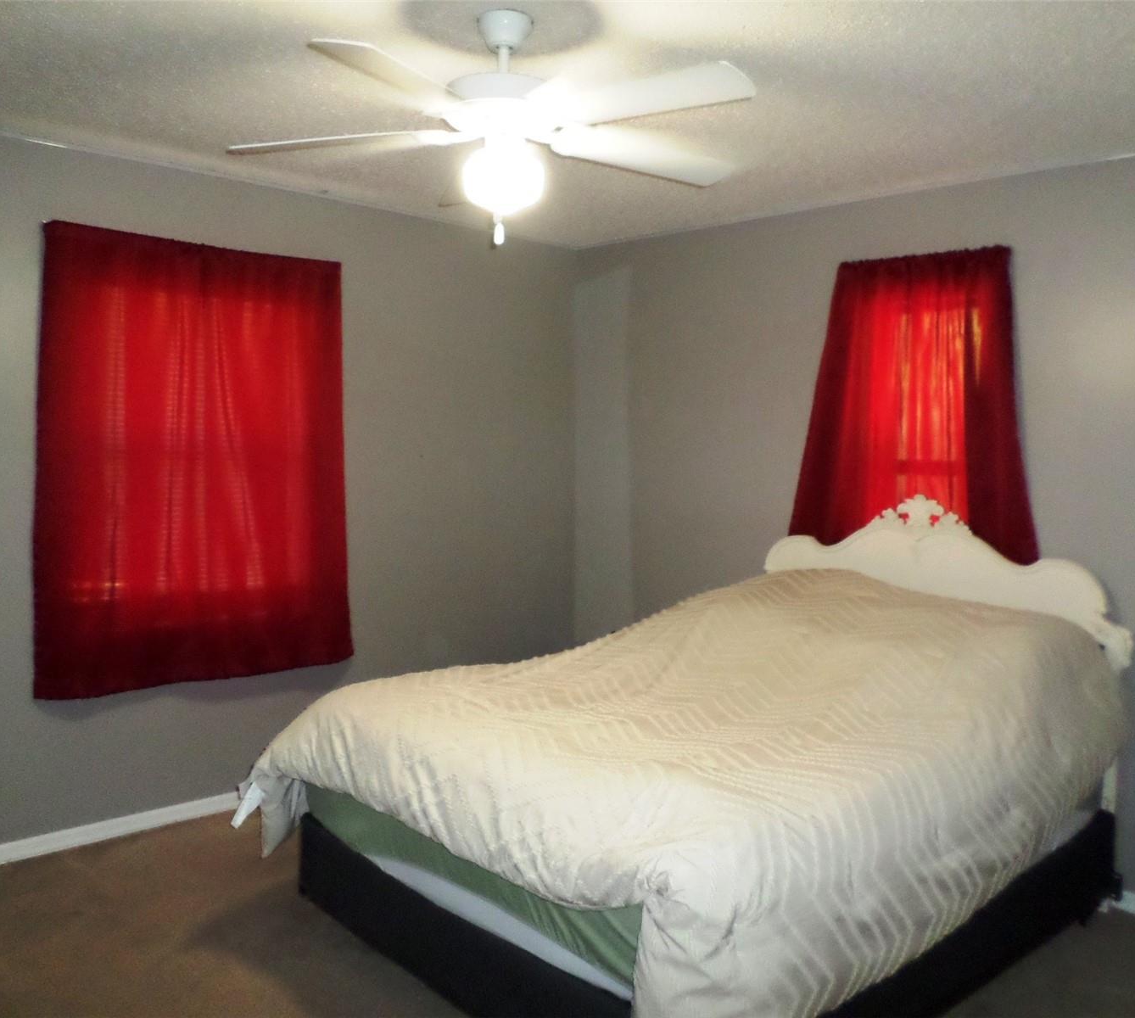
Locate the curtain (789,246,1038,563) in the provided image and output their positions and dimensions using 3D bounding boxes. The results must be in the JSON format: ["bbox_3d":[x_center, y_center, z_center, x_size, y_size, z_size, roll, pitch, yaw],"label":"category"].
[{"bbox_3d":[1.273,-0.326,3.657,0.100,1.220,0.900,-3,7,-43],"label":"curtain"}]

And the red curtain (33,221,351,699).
[{"bbox_3d":[-1.342,-0.171,3.695,1.200,1.635,0.100,-3,7,-43],"label":"red curtain"}]

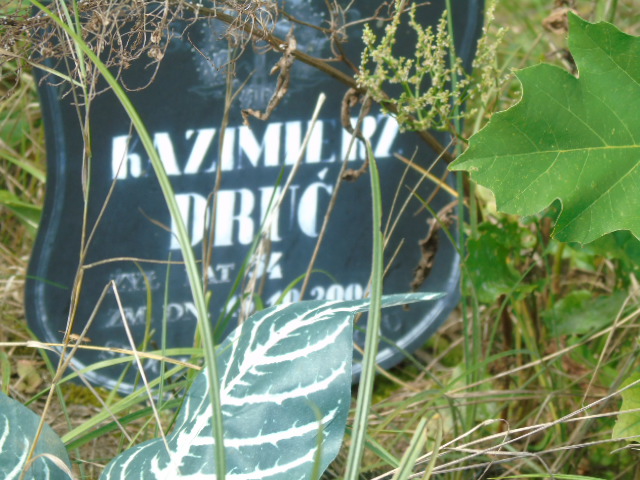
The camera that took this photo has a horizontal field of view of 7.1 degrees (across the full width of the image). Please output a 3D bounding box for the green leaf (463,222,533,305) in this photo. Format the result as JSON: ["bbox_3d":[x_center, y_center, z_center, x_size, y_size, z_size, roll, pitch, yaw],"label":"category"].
[{"bbox_3d":[0.102,0.012,2.950,0.039,0.041,0.025,0,20,0],"label":"green leaf"}]

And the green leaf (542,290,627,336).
[{"bbox_3d":[0.152,0.042,2.950,0.049,0.018,0.034,0,20,0],"label":"green leaf"}]

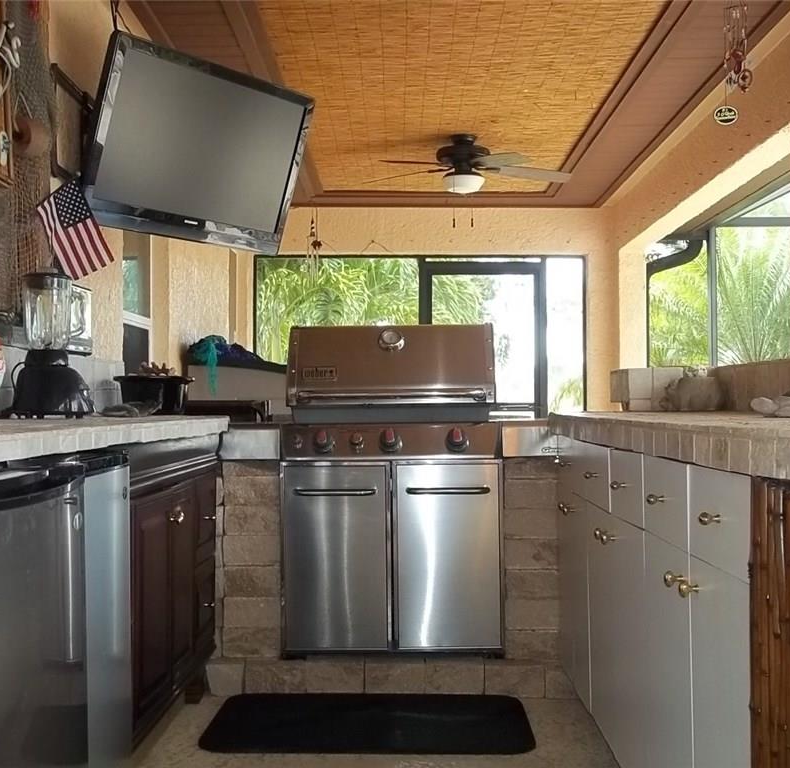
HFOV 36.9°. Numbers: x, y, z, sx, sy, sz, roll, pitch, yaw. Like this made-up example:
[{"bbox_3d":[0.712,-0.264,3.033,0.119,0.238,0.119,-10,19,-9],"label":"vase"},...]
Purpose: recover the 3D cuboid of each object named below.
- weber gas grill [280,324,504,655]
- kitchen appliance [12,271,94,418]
[{"bbox_3d":[-0.008,0.347,4.170,0.738,1.100,0.640,0,-1,1],"label":"weber gas grill"},{"bbox_3d":[-0.896,-0.103,3.100,0.185,0.382,0.155,-1,-1,26],"label":"kitchen appliance"}]

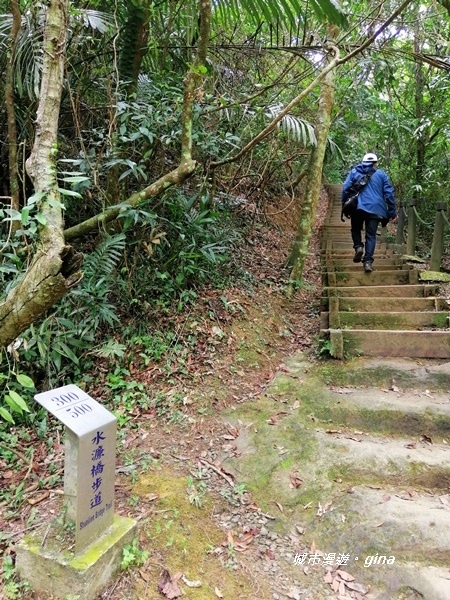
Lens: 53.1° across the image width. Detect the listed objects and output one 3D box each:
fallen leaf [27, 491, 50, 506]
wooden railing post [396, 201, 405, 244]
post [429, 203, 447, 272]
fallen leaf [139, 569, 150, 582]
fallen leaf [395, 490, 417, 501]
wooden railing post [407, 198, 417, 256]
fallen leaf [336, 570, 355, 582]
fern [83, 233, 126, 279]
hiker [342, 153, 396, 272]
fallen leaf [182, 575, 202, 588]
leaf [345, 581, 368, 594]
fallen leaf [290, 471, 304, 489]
[{"bbox_3d":[-0.875,0.929,2.122,0.103,0.018,0.062,-10,15,-42],"label":"fallen leaf"},{"bbox_3d":[3.479,-1.501,8.900,0.135,0.920,0.135,3,3,11],"label":"wooden railing post"},{"bbox_3d":[2.869,-0.846,6.050,0.140,0.940,0.140,5,3,11],"label":"post"},{"bbox_3d":[-0.308,1.037,1.704,0.026,0.015,0.070,-9,15,-39],"label":"fallen leaf"},{"bbox_3d":[0.853,0.926,2.137,0.093,0.015,0.046,3,12,15],"label":"fallen leaf"},{"bbox_3d":[3.054,-1.182,7.350,0.135,0.940,0.135,3,3,11],"label":"wooden railing post"},{"bbox_3d":[0.459,1.038,1.702,0.072,0.015,0.029,9,14,38],"label":"fallen leaf"},{"bbox_3d":[-1.043,-0.385,3.900,0.400,0.400,0.330,0,3,-6],"label":"fern"},{"bbox_3d":[1.972,-1.194,6.150,0.700,1.650,0.550,1,3,13],"label":"hiker"},{"bbox_3d":[-0.122,1.044,1.681,0.088,0.012,0.018,6,13,28],"label":"fallen leaf"},{"bbox_3d":[0.482,1.051,1.651,0.088,0.015,0.030,8,14,34],"label":"leaf"},{"bbox_3d":[0.363,0.889,2.256,0.060,0.035,0.095,2,11,9],"label":"fallen leaf"}]

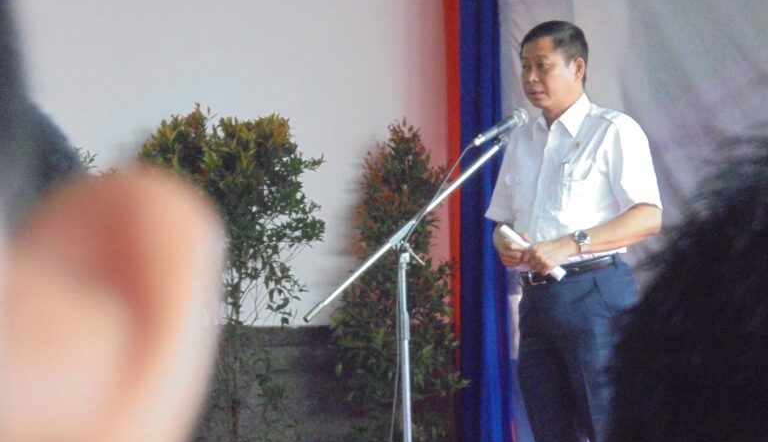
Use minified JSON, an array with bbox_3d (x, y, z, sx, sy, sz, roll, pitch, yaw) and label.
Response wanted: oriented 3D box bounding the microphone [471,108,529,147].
[{"bbox_3d":[0.325,-0.256,9.600,0.192,0.050,0.050,-29,12,-28],"label":"microphone"}]

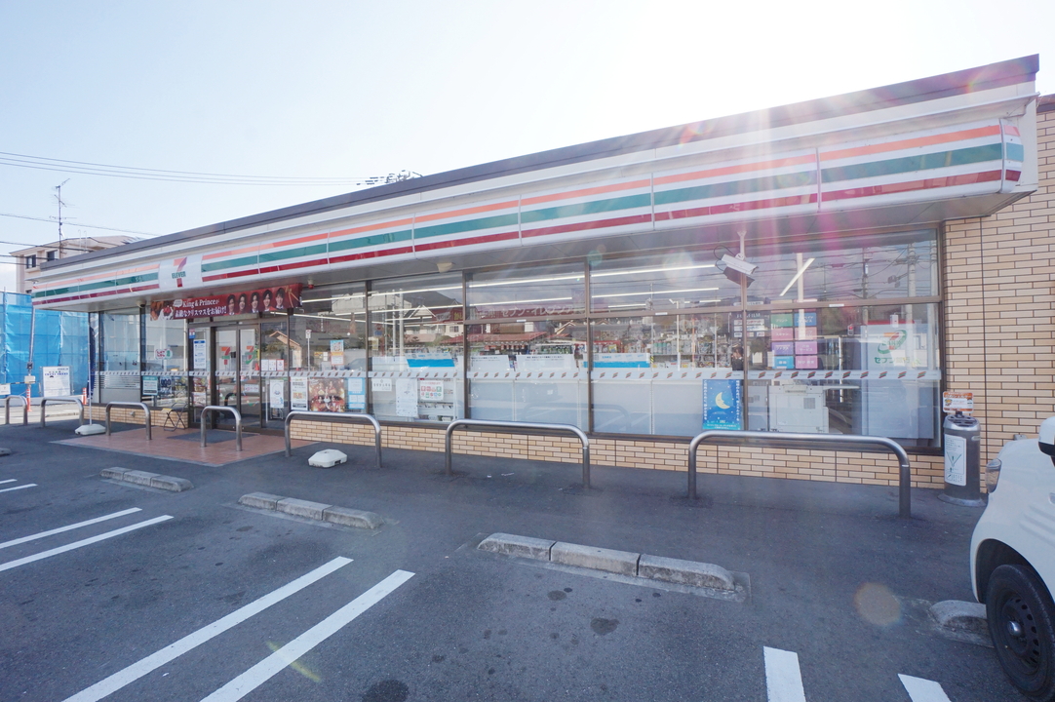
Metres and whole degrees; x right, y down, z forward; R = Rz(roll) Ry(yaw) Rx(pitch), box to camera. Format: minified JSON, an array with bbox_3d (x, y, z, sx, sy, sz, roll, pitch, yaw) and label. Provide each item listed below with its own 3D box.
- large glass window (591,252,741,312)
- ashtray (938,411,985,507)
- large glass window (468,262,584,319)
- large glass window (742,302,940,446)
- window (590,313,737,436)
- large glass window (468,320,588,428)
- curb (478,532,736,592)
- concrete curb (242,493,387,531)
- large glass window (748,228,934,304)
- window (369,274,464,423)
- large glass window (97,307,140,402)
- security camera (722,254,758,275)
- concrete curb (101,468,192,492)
[{"bbox_3d":[1.592,-0.823,5.280,1.764,0.658,0.100,-1,0,23],"label":"large glass window"},{"bbox_3d":[3.988,0.978,4.038,0.330,0.794,0.330,-1,-1,23],"label":"ashtray"},{"bbox_3d":[-0.057,-0.791,5.974,1.738,0.660,0.100,-1,0,23],"label":"large glass window"},{"bbox_3d":[3.369,0.281,4.756,1.743,1.523,0.100,-1,-1,23],"label":"large glass window"},{"bbox_3d":[1.694,0.317,5.474,1.813,1.538,0.100,-1,-1,23],"label":"window"},{"bbox_3d":[-0.030,0.341,6.213,1.868,1.508,0.100,-1,-1,23],"label":"large glass window"},{"bbox_3d":[0.459,1.397,2.992,1.730,0.097,0.150,-1,0,23],"label":"curb"},{"bbox_3d":[-2.039,1.448,4.053,1.715,0.098,0.150,-1,0,23],"label":"concrete curb"},{"bbox_3d":[3.202,-0.846,4.581,1.671,0.648,0.100,-1,0,23],"label":"large glass window"},{"bbox_3d":[-1.792,-0.017,6.971,1.833,2.294,0.100,-1,-1,23],"label":"window"},{"bbox_3d":[-9.202,0.136,9.910,1.675,2.111,0.100,-1,0,23],"label":"large glass window"},{"bbox_3d":[2.272,-0.920,4.689,0.350,0.110,0.120,30,16,30],"label":"security camera"},{"bbox_3d":[-4.637,1.537,5.332,1.760,0.100,0.165,-1,-1,23],"label":"concrete curb"}]

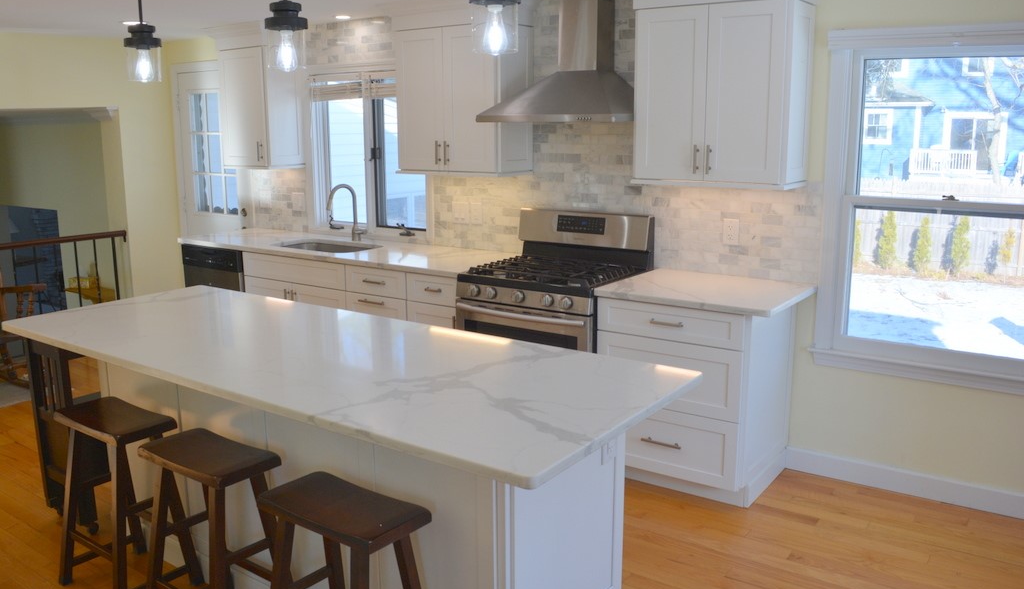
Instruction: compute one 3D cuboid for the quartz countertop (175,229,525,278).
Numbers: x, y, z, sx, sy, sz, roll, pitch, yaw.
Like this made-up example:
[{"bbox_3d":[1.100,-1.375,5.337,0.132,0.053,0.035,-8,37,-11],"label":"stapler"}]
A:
[{"bbox_3d":[-1.085,-0.286,4.816,2.424,0.033,0.655,8,14,34],"label":"quartz countertop"}]

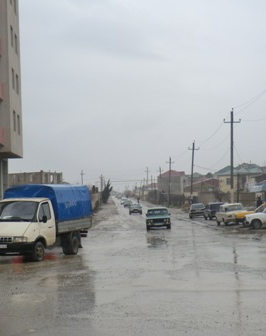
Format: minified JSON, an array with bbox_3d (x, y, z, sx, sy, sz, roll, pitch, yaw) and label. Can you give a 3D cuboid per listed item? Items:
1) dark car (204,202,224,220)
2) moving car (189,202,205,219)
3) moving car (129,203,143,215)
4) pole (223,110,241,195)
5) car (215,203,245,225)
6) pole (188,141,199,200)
[{"bbox_3d":[7.850,4.129,67.000,1.680,1.530,4.050,-2,-3,-4],"label":"dark car"},{"bbox_3d":[6.900,4.605,74.500,1.670,1.410,4.100,-2,-3,0],"label":"moving car"},{"bbox_3d":[0.420,5.416,93.000,1.670,1.450,4.200,-2,-3,-1],"label":"moving car"},{"bbox_3d":[8.387,-0.337,60.000,1.500,9.300,0.300,0,-3,-2],"label":"pole"},{"bbox_3d":[7.210,3.419,51.600,1.620,1.440,4.100,-2,-3,-4],"label":"car"},{"bbox_3d":[7.523,1.176,90.000,1.450,9.200,0.300,3,-3,-2],"label":"pole"}]

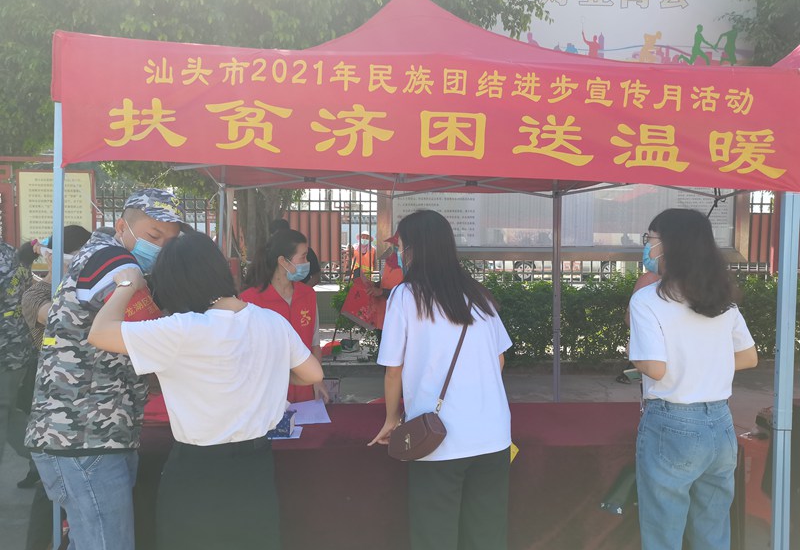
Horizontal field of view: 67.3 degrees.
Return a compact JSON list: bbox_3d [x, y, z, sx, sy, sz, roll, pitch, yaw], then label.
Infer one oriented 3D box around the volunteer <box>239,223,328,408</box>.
[{"bbox_3d":[-0.545,0.590,2.820,0.480,1.600,0.360,-1,2,-27],"label":"volunteer"}]

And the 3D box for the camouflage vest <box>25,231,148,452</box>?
[{"bbox_3d":[-1.000,0.205,1.920,0.360,0.700,0.480,7,-1,-26],"label":"camouflage vest"}]

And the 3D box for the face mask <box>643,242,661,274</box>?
[{"bbox_3d":[0.905,-0.060,2.130,0.085,0.115,0.130,1,2,37],"label":"face mask"}]

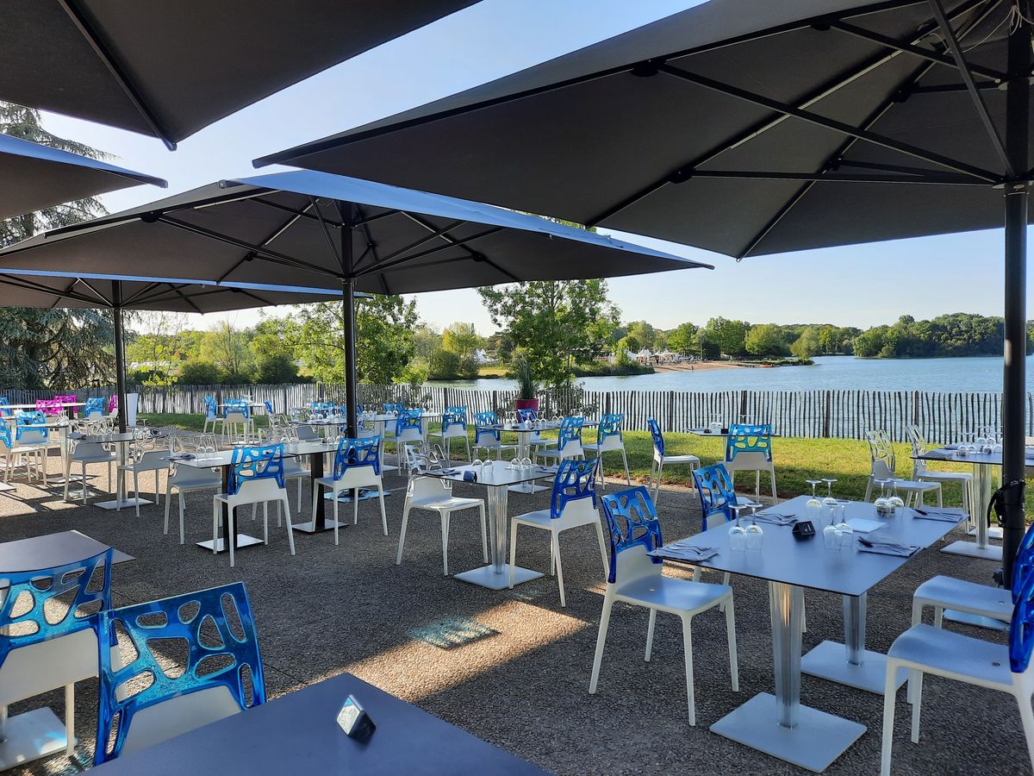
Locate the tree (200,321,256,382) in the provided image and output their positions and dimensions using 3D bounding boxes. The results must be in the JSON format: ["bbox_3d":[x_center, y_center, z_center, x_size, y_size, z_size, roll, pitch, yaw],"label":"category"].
[{"bbox_3d":[-32.904,-3.972,85.000,6.300,7.400,6.000,-2,2,-21],"label":"tree"}]

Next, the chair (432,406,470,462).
[{"bbox_3d":[-0.978,0.689,10.587,0.515,0.885,0.500,1,3,44],"label":"chair"}]

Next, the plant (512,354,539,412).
[{"bbox_3d":[0.212,0.100,15.938,0.600,1.650,0.600,-1,2,0],"label":"plant"}]

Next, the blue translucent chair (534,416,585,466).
[{"bbox_3d":[0.480,0.754,8.443,0.500,0.853,0.485,1,3,43],"label":"blue translucent chair"}]

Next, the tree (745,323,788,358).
[{"bbox_3d":[80.166,-15.092,240.000,13.500,11.500,13.000,-1,2,0],"label":"tree"}]

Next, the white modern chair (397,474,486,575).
[{"bbox_3d":[-0.546,0.862,5.548,0.515,0.885,0.500,1,3,42],"label":"white modern chair"}]

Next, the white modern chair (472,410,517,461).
[{"bbox_3d":[-0.223,0.737,8.945,0.515,0.885,0.500,1,3,41],"label":"white modern chair"}]

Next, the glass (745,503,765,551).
[{"bbox_3d":[0.945,0.552,2.972,0.069,0.173,0.069,1,3,42],"label":"glass"}]

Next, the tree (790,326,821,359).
[{"bbox_3d":[63.681,-9.424,165.000,6.800,7.800,6.800,-1,3,0],"label":"tree"}]

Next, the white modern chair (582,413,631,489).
[{"bbox_3d":[1.015,0.734,8.971,0.498,0.879,0.523,-2,2,-43],"label":"white modern chair"}]

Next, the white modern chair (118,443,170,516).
[{"bbox_3d":[-3.801,0.829,7.715,0.523,0.879,0.498,1,2,37],"label":"white modern chair"}]

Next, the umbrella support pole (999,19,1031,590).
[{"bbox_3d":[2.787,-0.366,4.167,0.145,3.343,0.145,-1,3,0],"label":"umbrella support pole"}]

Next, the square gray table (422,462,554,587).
[{"bbox_3d":[-0.135,0.943,5.162,0.795,0.731,0.795,1,3,42],"label":"square gray table"}]

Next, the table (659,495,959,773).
[{"bbox_3d":[1.329,0.990,3.234,0.790,0.731,1.575,1,3,42],"label":"table"}]

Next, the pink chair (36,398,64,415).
[{"bbox_3d":[-8.617,0.676,13.718,0.500,0.885,0.515,-3,3,-43],"label":"pink chair"}]

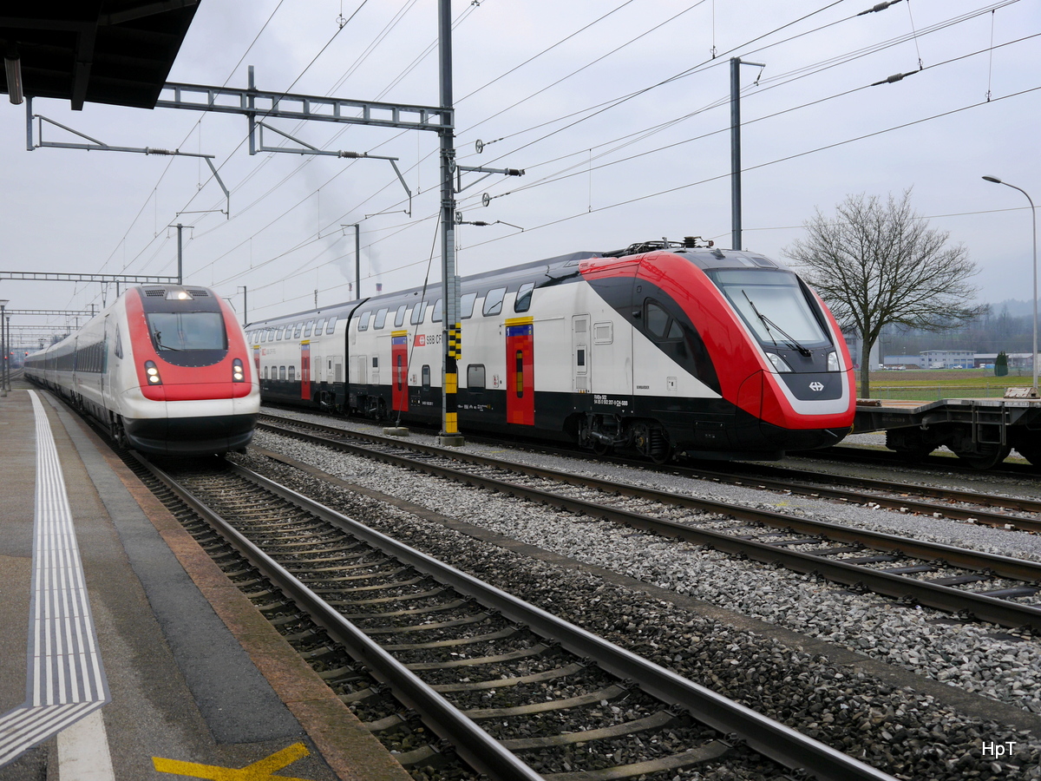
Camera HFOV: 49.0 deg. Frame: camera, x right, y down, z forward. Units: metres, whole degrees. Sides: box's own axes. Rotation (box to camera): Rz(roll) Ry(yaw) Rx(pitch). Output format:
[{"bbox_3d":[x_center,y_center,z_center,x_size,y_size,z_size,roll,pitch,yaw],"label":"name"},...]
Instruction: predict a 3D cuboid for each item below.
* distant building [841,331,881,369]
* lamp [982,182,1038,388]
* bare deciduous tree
[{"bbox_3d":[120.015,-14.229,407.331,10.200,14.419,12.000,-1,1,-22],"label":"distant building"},{"bbox_3d":[16.133,-2.998,37.665,2.196,8.115,0.320,-1,1,-16],"label":"lamp"},{"bbox_3d":[14.307,-3.469,44.949,7.700,8.873,7.700,-1,1,0],"label":"bare deciduous tree"}]

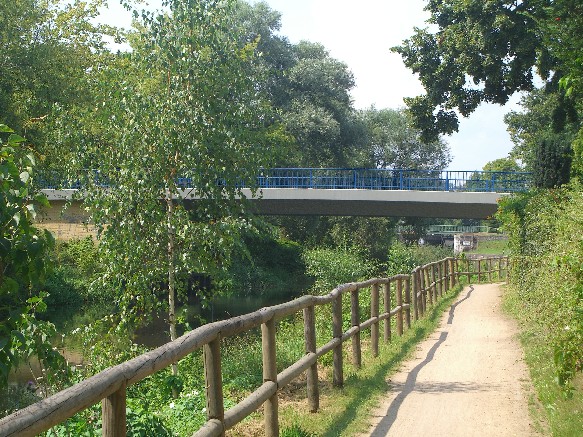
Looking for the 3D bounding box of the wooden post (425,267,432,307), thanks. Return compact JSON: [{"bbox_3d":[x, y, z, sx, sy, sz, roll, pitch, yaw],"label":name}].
[{"bbox_3d":[3.522,1.753,41.079,0.100,1.040,0.100,-6,-1,0],"label":"wooden post"}]

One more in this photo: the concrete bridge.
[{"bbox_3d":[-0.398,-0.746,79.500,25.000,3.400,4.000,0,-1,5],"label":"concrete bridge"}]

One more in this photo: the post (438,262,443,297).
[{"bbox_3d":[4.494,1.852,48.363,0.100,1.040,0.100,-2,-1,0],"label":"post"}]

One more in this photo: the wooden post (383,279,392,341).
[{"bbox_3d":[1.590,1.532,26.500,0.105,1.000,0.105,-1,-1,0],"label":"wooden post"}]

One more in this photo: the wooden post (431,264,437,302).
[{"bbox_3d":[3.879,1.779,43.438,0.100,1.040,0.100,-4,-1,0],"label":"wooden post"}]

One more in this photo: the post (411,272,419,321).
[{"bbox_3d":[2.616,1.648,33.800,0.105,1.000,0.105,-5,-1,0],"label":"post"}]

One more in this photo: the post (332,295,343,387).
[{"bbox_3d":[0.530,1.379,18.084,0.108,1.040,0.108,-1,-1,0],"label":"post"}]

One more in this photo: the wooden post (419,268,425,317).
[{"bbox_3d":[2.836,1.614,34.900,0.105,1.000,0.105,-4,-1,0],"label":"wooden post"}]

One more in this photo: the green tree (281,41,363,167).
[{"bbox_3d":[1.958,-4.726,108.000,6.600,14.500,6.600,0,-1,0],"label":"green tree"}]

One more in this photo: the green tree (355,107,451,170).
[{"bbox_3d":[7.980,-2.732,115.000,7.000,10.800,7.000,0,-1,0],"label":"green tree"}]

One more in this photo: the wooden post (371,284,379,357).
[{"bbox_3d":[1.200,1.460,22.790,0.100,1.040,0.100,0,-1,0],"label":"wooden post"}]

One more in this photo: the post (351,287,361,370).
[{"bbox_3d":[0.846,1.446,20.796,0.100,1.040,0.100,-2,-1,0],"label":"post"}]

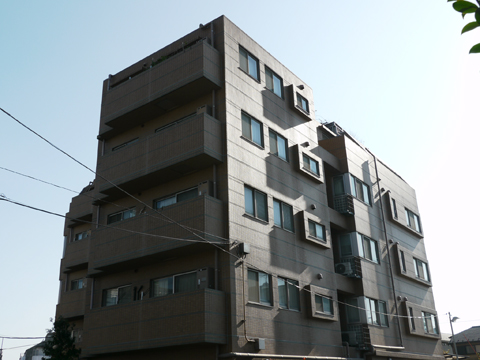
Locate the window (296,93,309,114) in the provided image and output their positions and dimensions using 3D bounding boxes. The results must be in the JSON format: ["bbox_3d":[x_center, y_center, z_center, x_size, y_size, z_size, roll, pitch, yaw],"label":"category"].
[{"bbox_3d":[2.724,-3.372,23.137,0.120,0.695,0.990,-18,-27,33],"label":"window"}]

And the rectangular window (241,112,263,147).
[{"bbox_3d":[0.432,-1.855,19.397,0.120,1.062,1.363,-18,-27,33],"label":"rectangular window"}]

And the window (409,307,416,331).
[{"bbox_3d":[8.472,6.875,26.089,0.120,1.061,0.361,-18,-27,33],"label":"window"}]

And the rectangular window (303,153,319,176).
[{"bbox_3d":[2.964,-0.630,22.205,0.120,0.706,1.344,-18,-27,33],"label":"rectangular window"}]

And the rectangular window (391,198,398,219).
[{"bbox_3d":[8.275,1.537,28.298,0.120,1.061,0.361,-18,-27,33],"label":"rectangular window"}]

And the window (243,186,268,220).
[{"bbox_3d":[0.530,0.813,18.293,0.120,1.062,1.363,-18,-27,33],"label":"window"}]

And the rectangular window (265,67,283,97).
[{"bbox_3d":[1.392,-4.024,21.805,0.120,1.062,1.331,-18,-27,33],"label":"rectangular window"}]

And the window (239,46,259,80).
[{"bbox_3d":[0.334,-4.524,20.502,0.120,1.062,1.363,-18,-27,33],"label":"window"}]

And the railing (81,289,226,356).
[{"bbox_3d":[-2.896,4.660,16.753,5.568,1.489,0.951,-18,-27,33],"label":"railing"}]

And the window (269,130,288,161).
[{"bbox_3d":[1.490,-1.355,20.701,0.120,1.062,1.331,-18,-27,33],"label":"window"}]

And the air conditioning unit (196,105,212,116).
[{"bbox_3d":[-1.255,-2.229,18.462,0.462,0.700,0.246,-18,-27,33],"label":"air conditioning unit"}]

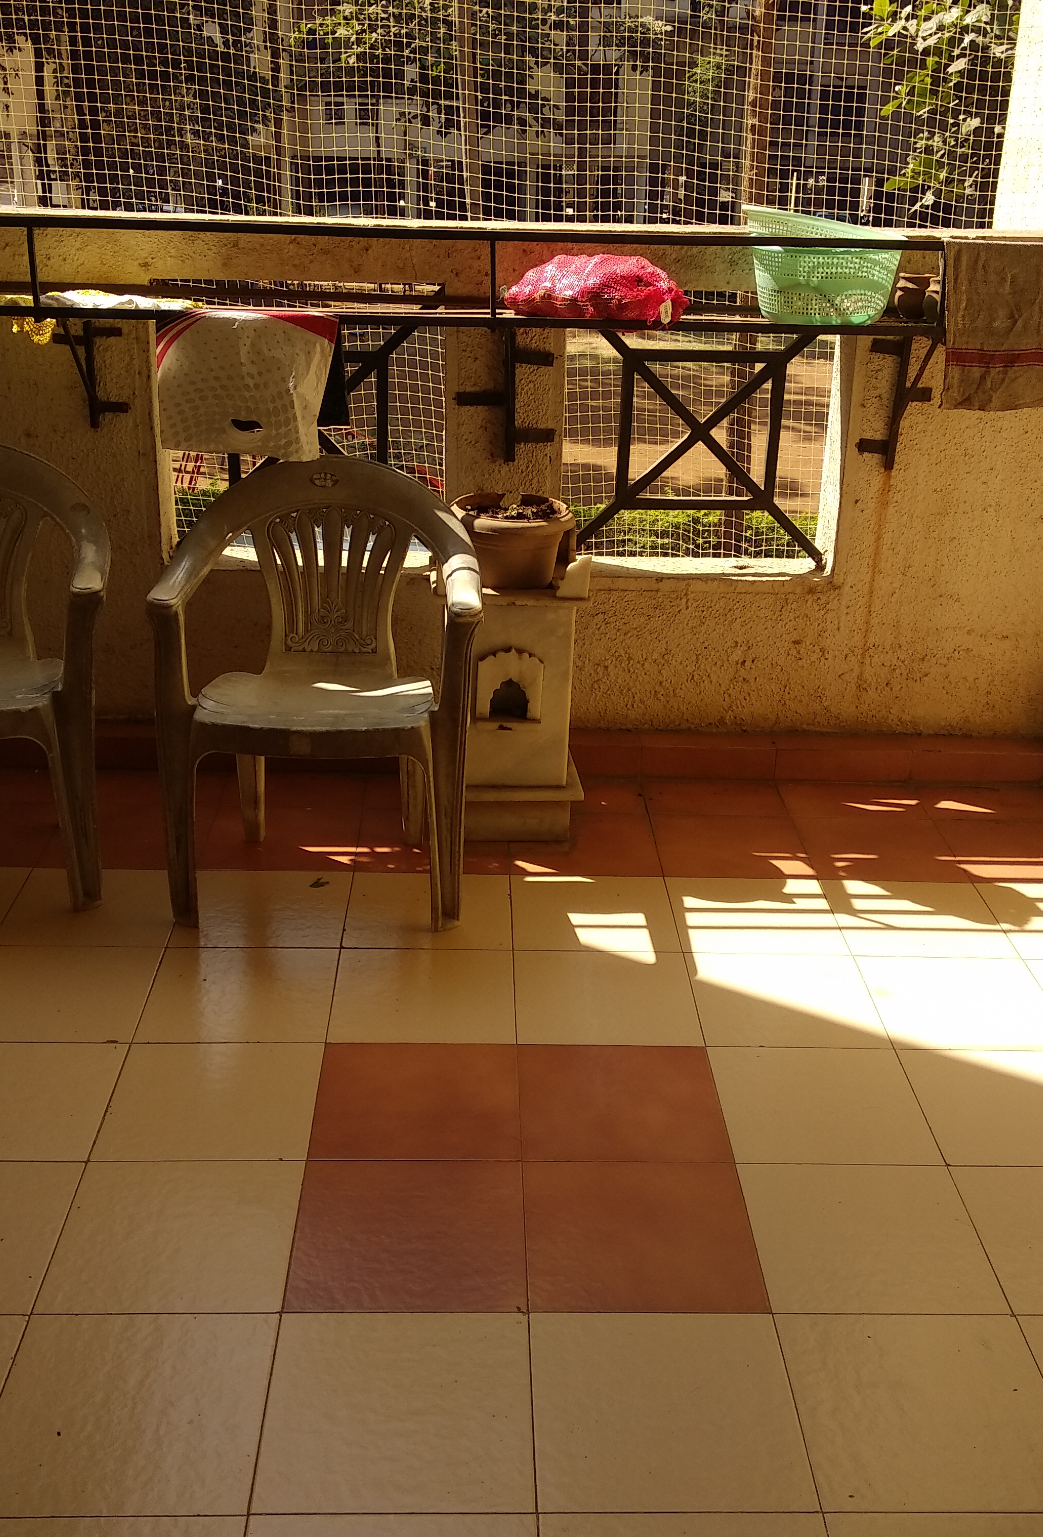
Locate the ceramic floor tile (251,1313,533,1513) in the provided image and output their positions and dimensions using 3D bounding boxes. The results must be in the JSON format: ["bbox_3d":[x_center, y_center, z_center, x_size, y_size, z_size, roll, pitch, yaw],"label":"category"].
[{"bbox_3d":[-0.139,0.741,1.777,0.304,0.010,0.299,1,23,-2],"label":"ceramic floor tile"}]

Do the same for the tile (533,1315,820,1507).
[{"bbox_3d":[0.166,0.739,1.773,0.305,0.010,0.305,1,22,-2],"label":"tile"}]

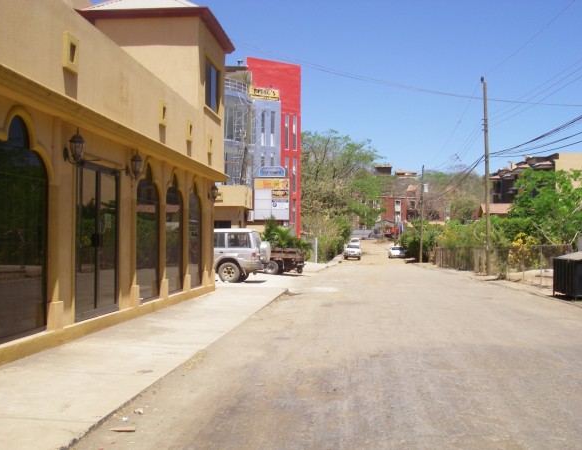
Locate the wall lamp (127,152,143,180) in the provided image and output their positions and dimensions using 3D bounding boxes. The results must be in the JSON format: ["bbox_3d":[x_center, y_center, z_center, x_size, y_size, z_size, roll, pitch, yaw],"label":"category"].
[{"bbox_3d":[-2.845,-1.082,14.010,0.280,0.520,0.210,0,-1,5],"label":"wall lamp"}]

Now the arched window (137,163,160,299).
[{"bbox_3d":[-2.862,0.151,15.340,0.150,2.730,1.600,0,-1,5],"label":"arched window"}]

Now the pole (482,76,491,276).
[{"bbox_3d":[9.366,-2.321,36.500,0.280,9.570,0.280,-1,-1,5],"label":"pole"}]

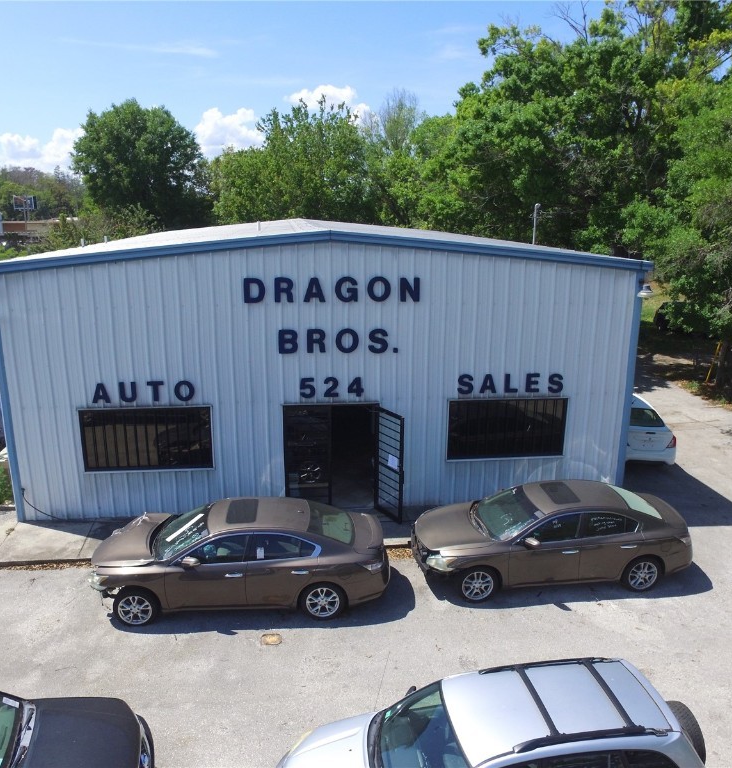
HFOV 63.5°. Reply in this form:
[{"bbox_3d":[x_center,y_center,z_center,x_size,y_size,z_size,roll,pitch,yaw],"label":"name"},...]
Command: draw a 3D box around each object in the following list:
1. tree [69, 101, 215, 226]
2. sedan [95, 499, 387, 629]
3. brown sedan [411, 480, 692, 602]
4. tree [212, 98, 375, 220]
[{"bbox_3d":[-15.959,-13.092,43.855,10.081,14.824,10.081,0,14,0],"label":"tree"},{"bbox_3d":[-1.980,2.701,9.598,4.720,1.470,1.860,-1,15,-4],"label":"sedan"},{"bbox_3d":[3.192,2.540,10.279,4.720,1.470,1.860,-1,15,-6],"label":"brown sedan"},{"bbox_3d":[-4.491,-11.189,38.724,10.507,13.772,10.507,0,14,0],"label":"tree"}]

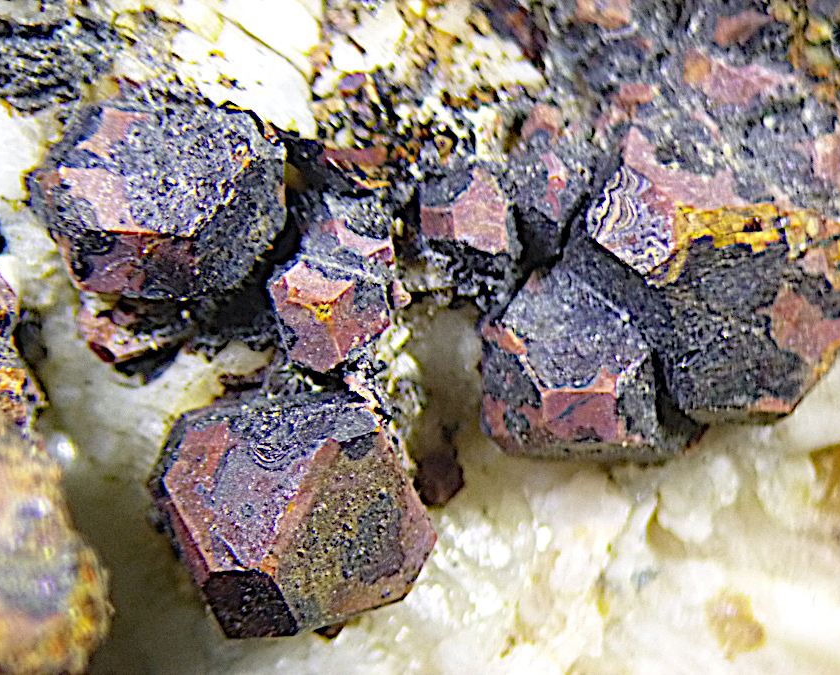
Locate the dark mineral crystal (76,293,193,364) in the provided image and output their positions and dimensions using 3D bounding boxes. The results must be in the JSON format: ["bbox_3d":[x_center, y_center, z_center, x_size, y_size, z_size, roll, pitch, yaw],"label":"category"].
[{"bbox_3d":[-0.017,-0.001,0.153,0.007,0.004,0.005,0,50,0],"label":"dark mineral crystal"}]

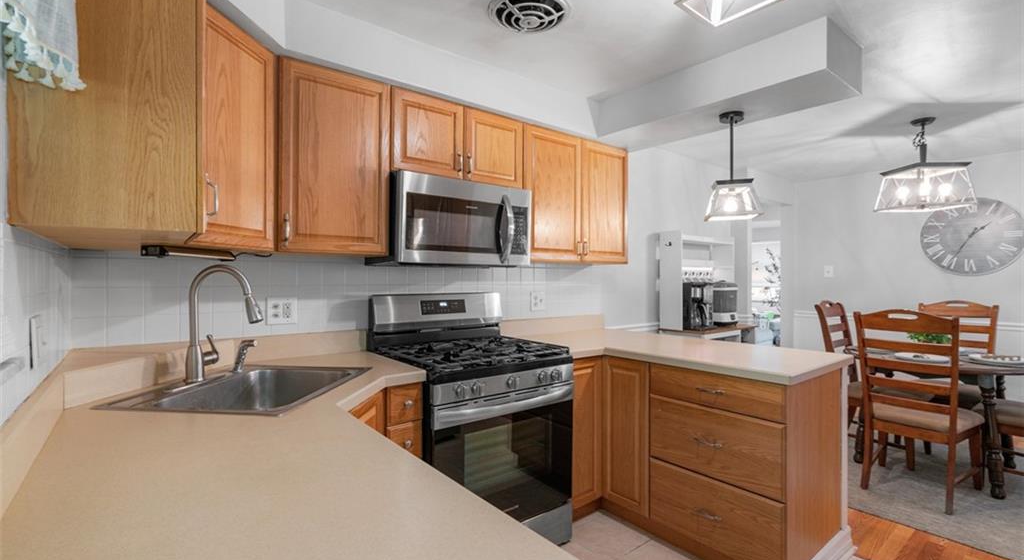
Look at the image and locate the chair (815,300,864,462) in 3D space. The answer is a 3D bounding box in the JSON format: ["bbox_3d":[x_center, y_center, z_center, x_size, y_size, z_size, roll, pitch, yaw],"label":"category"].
[{"bbox_3d":[2.689,0.722,3.390,0.490,1.100,0.600,0,0,-38],"label":"chair"}]

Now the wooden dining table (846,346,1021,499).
[{"bbox_3d":[2.896,0.892,3.095,1.100,0.760,1.100,0,0,-38],"label":"wooden dining table"}]

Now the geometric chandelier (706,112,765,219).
[{"bbox_3d":[1.220,-0.630,2.525,0.265,0.570,0.265,0,0,19],"label":"geometric chandelier"}]

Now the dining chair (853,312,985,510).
[{"bbox_3d":[2.470,0.722,2.772,0.610,1.100,0.500,0,0,-38],"label":"dining chair"}]

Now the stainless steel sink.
[{"bbox_3d":[-0.869,0.451,1.551,0.556,0.190,0.635,0,0,6],"label":"stainless steel sink"}]

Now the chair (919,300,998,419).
[{"bbox_3d":[3.311,0.722,3.441,0.600,1.100,0.490,0,0,-38],"label":"chair"}]

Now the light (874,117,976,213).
[{"bbox_3d":[2.910,-0.822,3.220,0.380,0.632,0.380,0,0,0],"label":"light"}]

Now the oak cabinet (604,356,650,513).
[{"bbox_3d":[0.800,0.785,2.484,0.600,0.775,0.295,0,0,-38],"label":"oak cabinet"}]

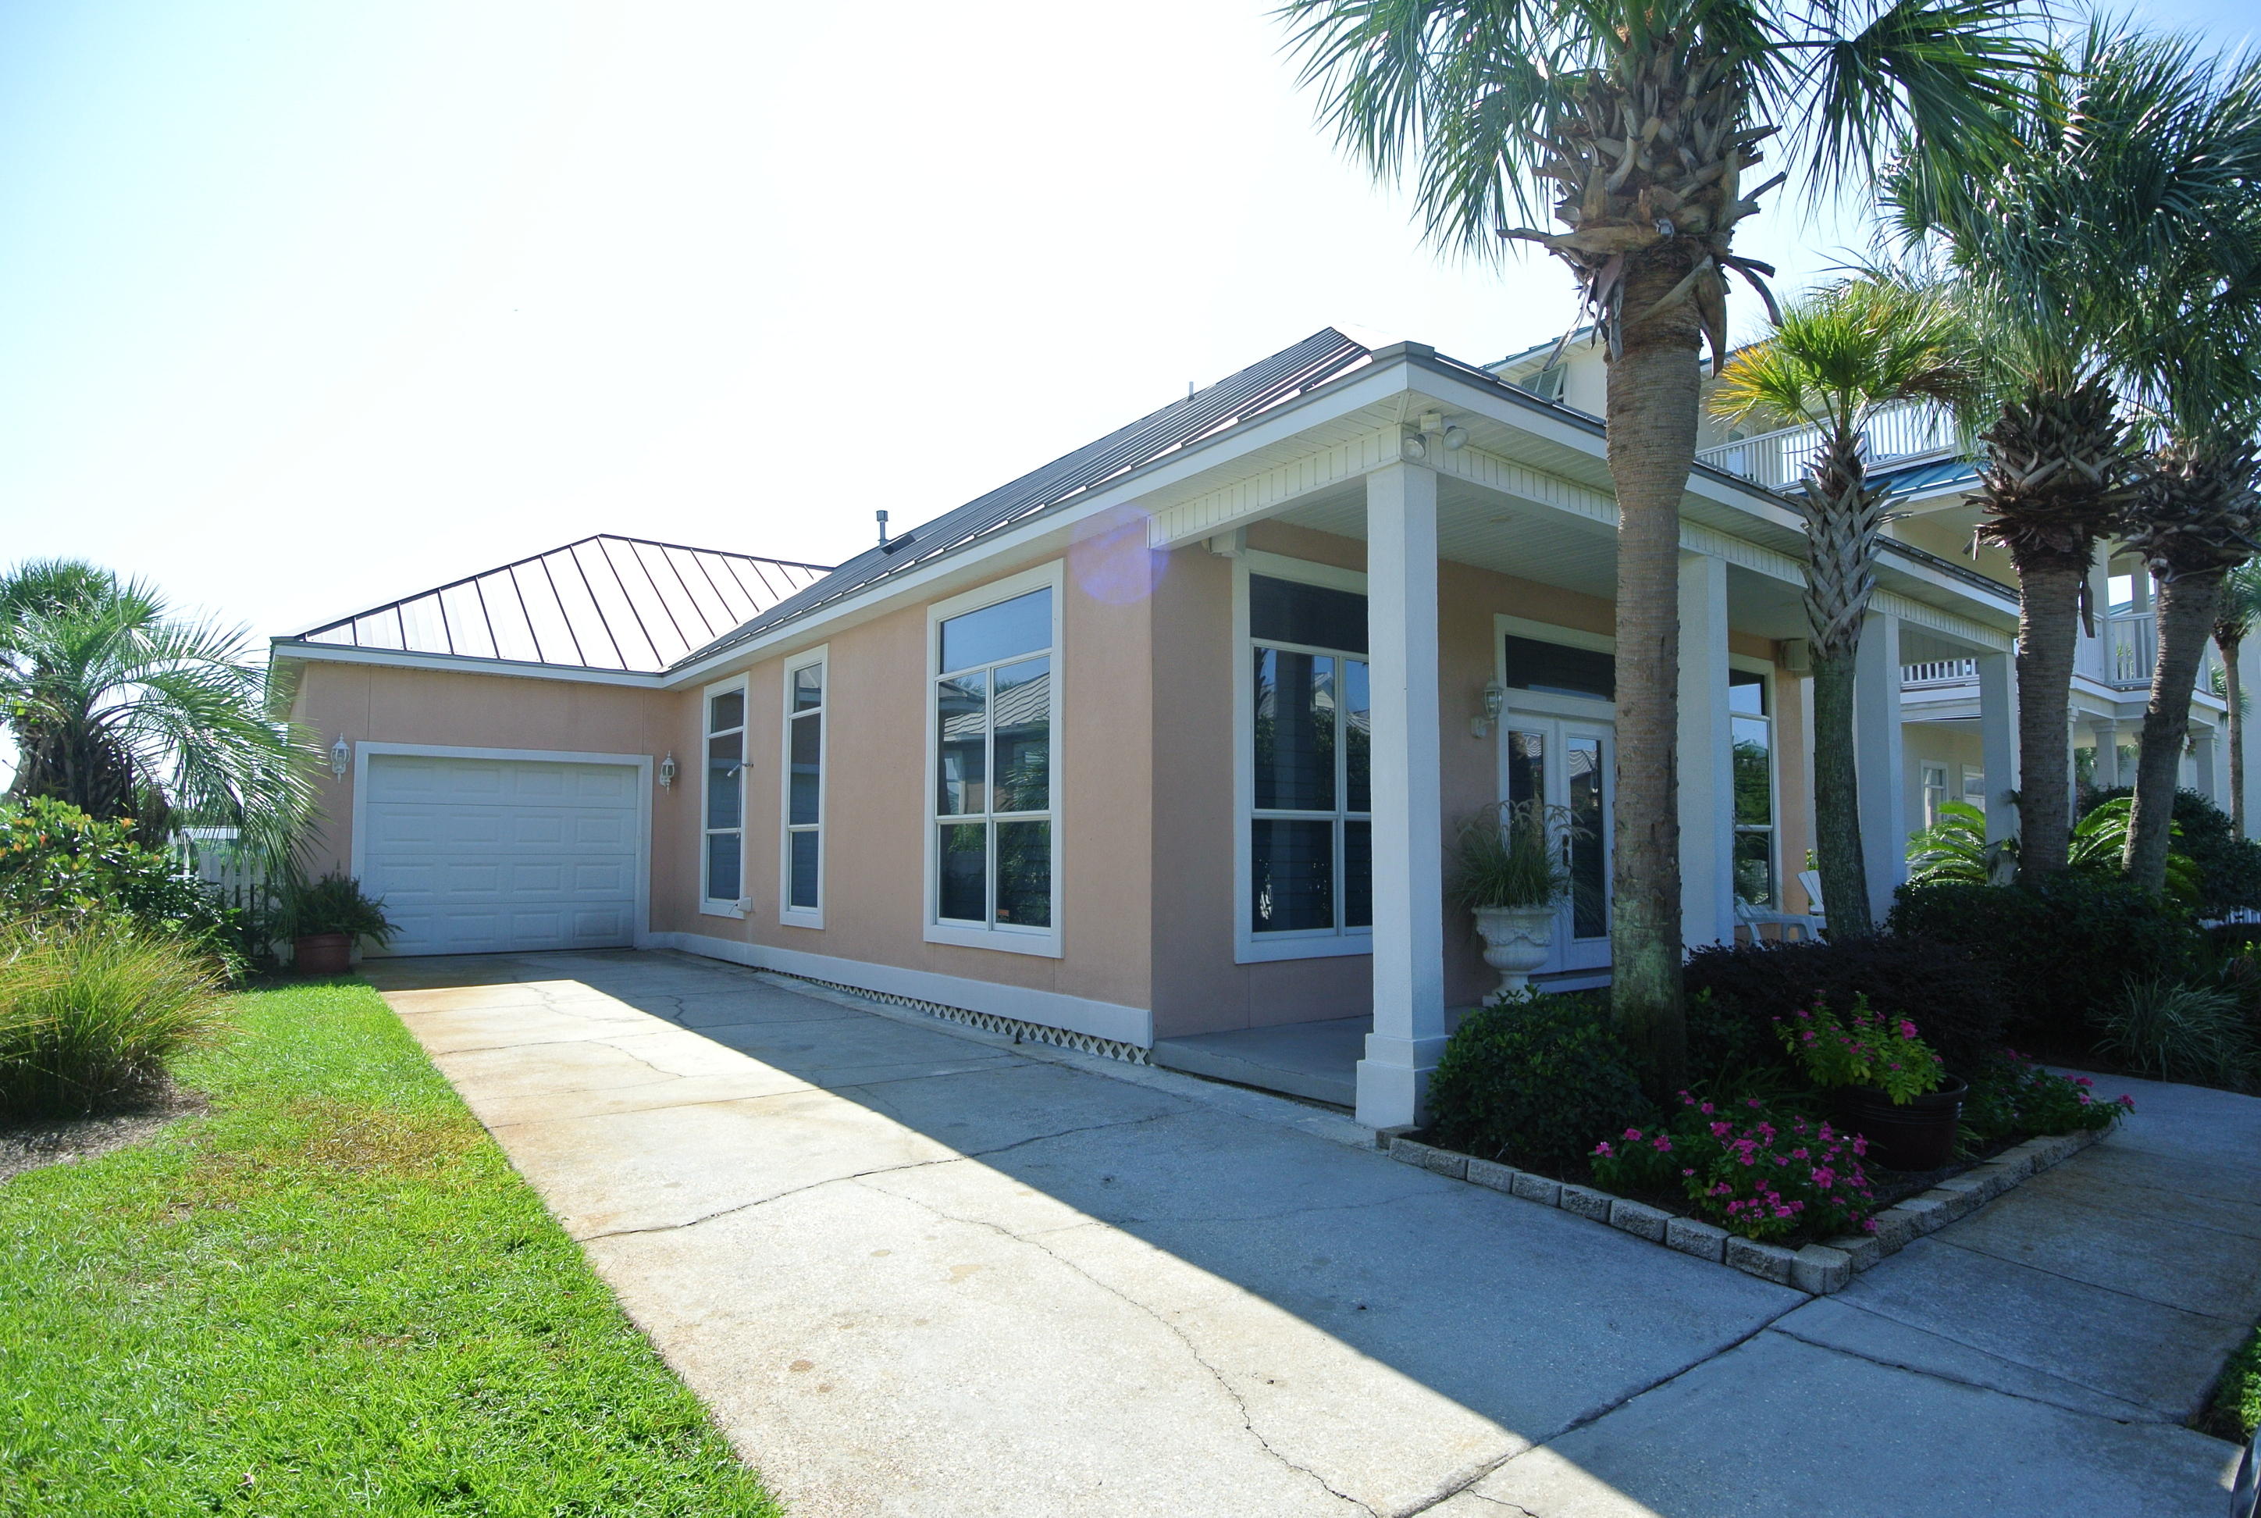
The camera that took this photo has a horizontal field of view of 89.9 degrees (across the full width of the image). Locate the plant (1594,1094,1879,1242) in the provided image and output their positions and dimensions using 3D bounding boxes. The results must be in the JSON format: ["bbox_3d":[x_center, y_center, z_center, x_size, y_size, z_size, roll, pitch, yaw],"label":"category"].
[{"bbox_3d":[2.047,1.346,3.839,0.580,0.310,0.800,3,-6,-38],"label":"plant"}]

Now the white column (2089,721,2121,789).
[{"bbox_3d":[12.884,0.911,14.891,0.270,2.786,0.270,3,-6,-38],"label":"white column"}]

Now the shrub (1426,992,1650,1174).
[{"bbox_3d":[1.684,1.274,4.719,0.880,0.600,0.850,-2,-5,19],"label":"shrub"}]

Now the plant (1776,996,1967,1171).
[{"bbox_3d":[2.887,1.240,4.479,0.630,0.620,0.560,-3,-6,32],"label":"plant"}]

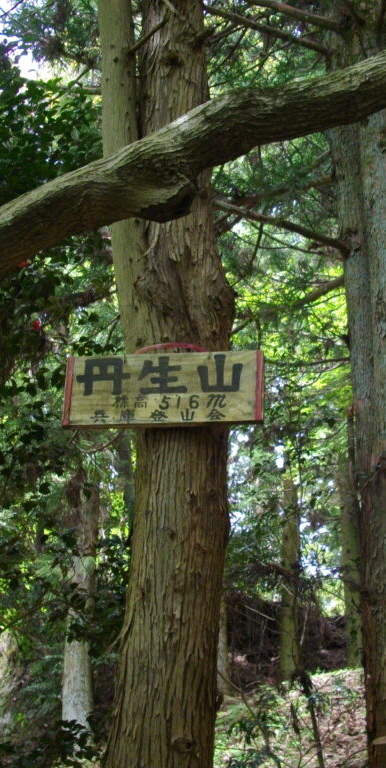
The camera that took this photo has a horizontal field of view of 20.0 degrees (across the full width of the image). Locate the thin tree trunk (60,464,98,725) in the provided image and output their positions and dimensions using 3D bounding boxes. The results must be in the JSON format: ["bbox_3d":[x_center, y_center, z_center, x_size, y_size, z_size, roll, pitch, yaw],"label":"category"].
[{"bbox_3d":[-0.952,1.779,9.318,0.265,2.236,0.265,2,-21,-5],"label":"thin tree trunk"}]

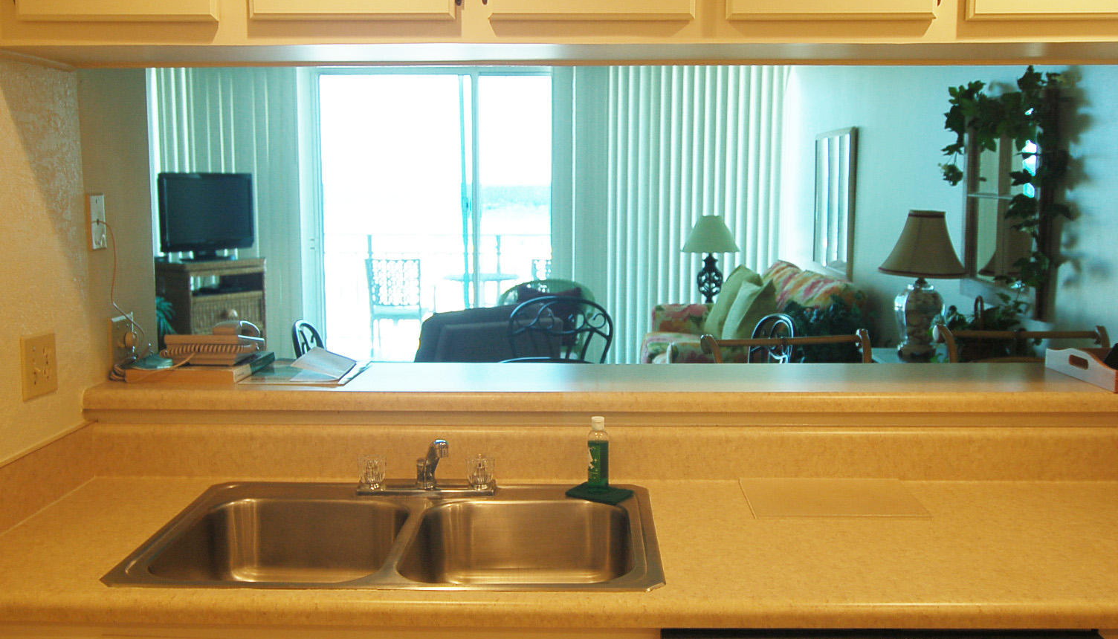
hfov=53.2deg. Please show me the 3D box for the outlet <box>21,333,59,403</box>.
[{"bbox_3d":[-0.933,0.083,2.012,0.012,0.115,0.117,0,7,1],"label":"outlet"}]

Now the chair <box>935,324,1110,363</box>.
[{"bbox_3d":[1.194,0.596,2.768,0.480,1.120,0.540,0,7,1],"label":"chair"}]

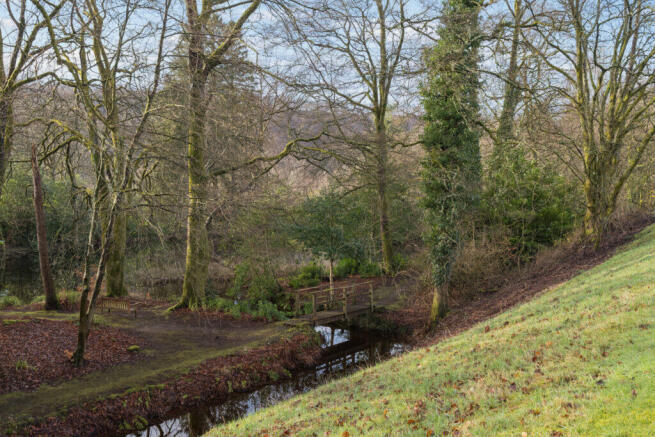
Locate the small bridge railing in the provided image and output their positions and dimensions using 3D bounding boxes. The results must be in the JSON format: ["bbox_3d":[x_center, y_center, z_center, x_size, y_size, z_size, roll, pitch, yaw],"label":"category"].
[{"bbox_3d":[0.312,3.491,26.903,1.075,1.280,3.919,2,3,43],"label":"small bridge railing"}]

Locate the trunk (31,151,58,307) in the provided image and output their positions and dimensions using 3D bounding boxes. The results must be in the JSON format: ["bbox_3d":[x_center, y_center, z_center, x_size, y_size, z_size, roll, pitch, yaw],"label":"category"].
[{"bbox_3d":[-12.298,0.440,27.607,0.580,7.118,0.550,-5,2,-24],"label":"trunk"}]

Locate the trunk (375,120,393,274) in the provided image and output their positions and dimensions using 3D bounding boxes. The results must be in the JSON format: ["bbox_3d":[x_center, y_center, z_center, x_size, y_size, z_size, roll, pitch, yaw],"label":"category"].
[{"bbox_3d":[3.005,-1.094,33.781,0.750,8.170,0.650,-2,2,5],"label":"trunk"}]

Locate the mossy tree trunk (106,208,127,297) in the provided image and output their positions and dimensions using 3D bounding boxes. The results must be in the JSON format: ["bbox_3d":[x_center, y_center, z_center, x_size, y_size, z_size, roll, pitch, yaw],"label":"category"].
[{"bbox_3d":[-10.316,1.668,31.139,1.000,4.315,0.950,0,2,-18],"label":"mossy tree trunk"}]

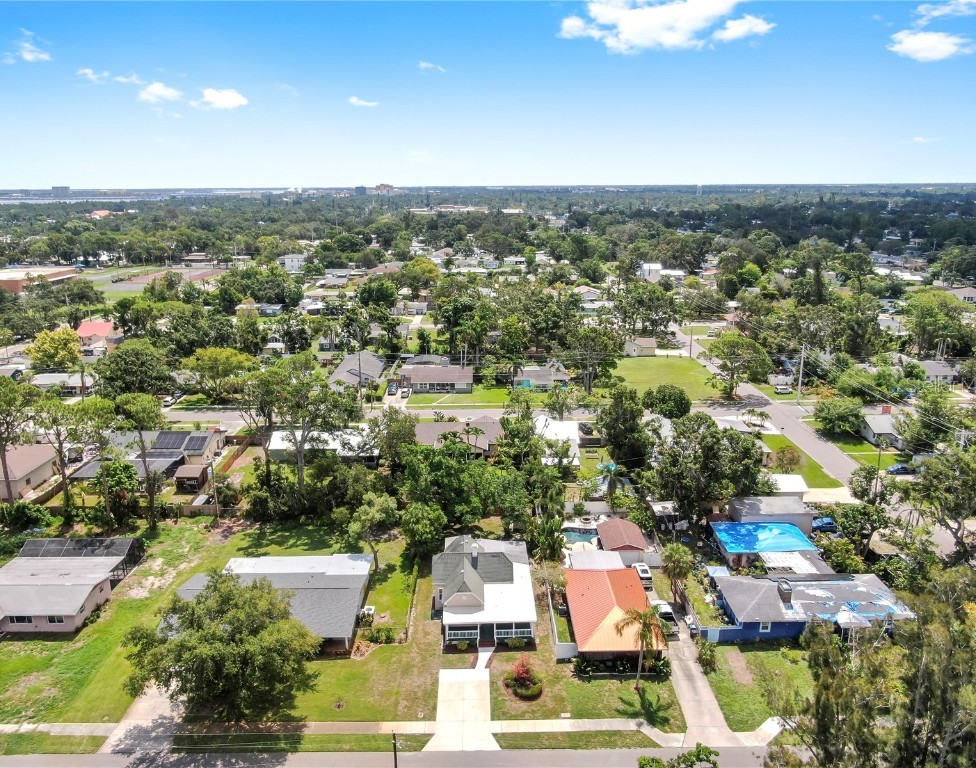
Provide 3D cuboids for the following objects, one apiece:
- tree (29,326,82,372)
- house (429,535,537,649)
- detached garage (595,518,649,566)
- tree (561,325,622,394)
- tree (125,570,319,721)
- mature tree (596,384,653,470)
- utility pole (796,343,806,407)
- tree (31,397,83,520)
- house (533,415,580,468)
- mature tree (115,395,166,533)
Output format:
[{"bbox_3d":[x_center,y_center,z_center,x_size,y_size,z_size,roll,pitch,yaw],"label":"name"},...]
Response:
[{"bbox_3d":[-117.880,-9.410,193.080,12.500,12.000,12.300,0,16,0],"label":"tree"},{"bbox_3d":[-0.687,23.522,85.800,12.100,6.500,18.000,-1,16,-1],"label":"house"},{"bbox_3d":[18.451,21.717,97.170,5.900,3.600,7.000,-1,16,-1],"label":"detached garage"},{"bbox_3d":[24.575,-5.576,168.269,14.300,16.700,13.500,0,16,0],"label":"tree"},{"bbox_3d":[-26.144,25.358,69.651,17.000,12.000,16.500,-1,16,-1],"label":"tree"},{"bbox_3d":[23.635,7.643,123.161,9.500,15.600,9.200,0,16,0],"label":"mature tree"},{"bbox_3d":[72.206,-2.601,163.318,0.500,14.100,0.500,-1,16,-1],"label":"utility pole"},{"bbox_3d":[-63.050,11.364,104.051,7.300,19.500,7.000,0,16,0],"label":"tree"},{"bbox_3d":[13.077,11.008,133.934,8.800,4.500,24.000,-1,16,-1],"label":"house"},{"bbox_3d":[-50.071,11.496,104.044,7.500,20.500,7.500,-1,16,-1],"label":"mature tree"}]

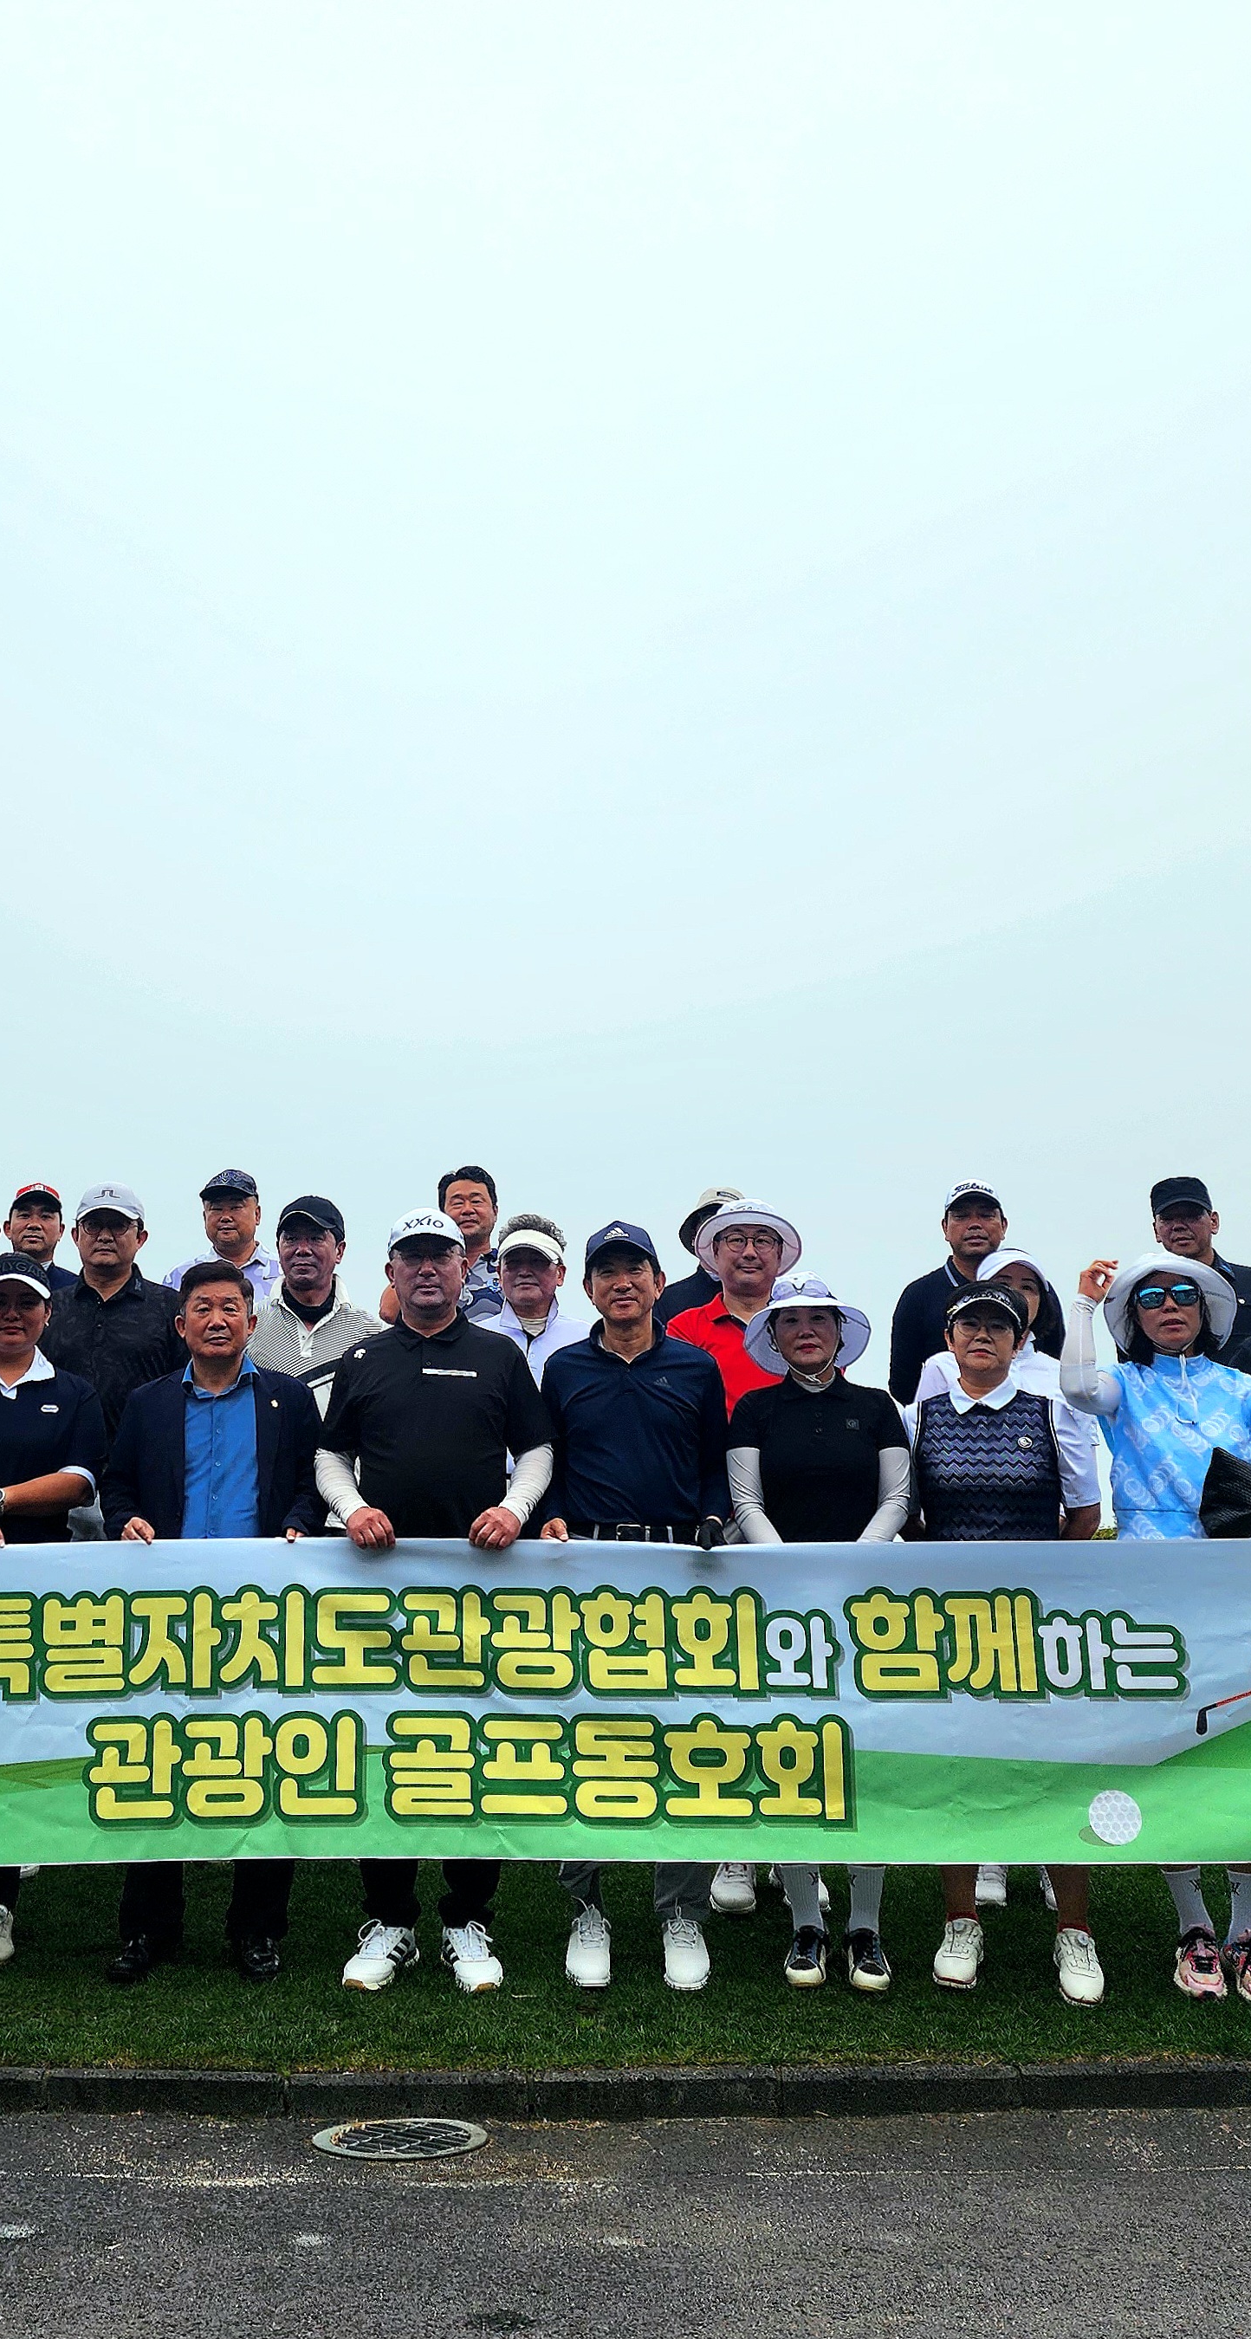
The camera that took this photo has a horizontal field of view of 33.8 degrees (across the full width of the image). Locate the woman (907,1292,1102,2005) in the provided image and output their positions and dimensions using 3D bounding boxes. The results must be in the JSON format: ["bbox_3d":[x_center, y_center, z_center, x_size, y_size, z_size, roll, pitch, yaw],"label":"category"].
[{"bbox_3d":[0.886,1.072,4.832,0.470,1.620,0.360,-2,-10,12],"label":"woman"}]

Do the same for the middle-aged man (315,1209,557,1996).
[{"bbox_3d":[-0.458,0.966,4.792,0.560,1.760,0.420,0,-9,-1],"label":"middle-aged man"}]

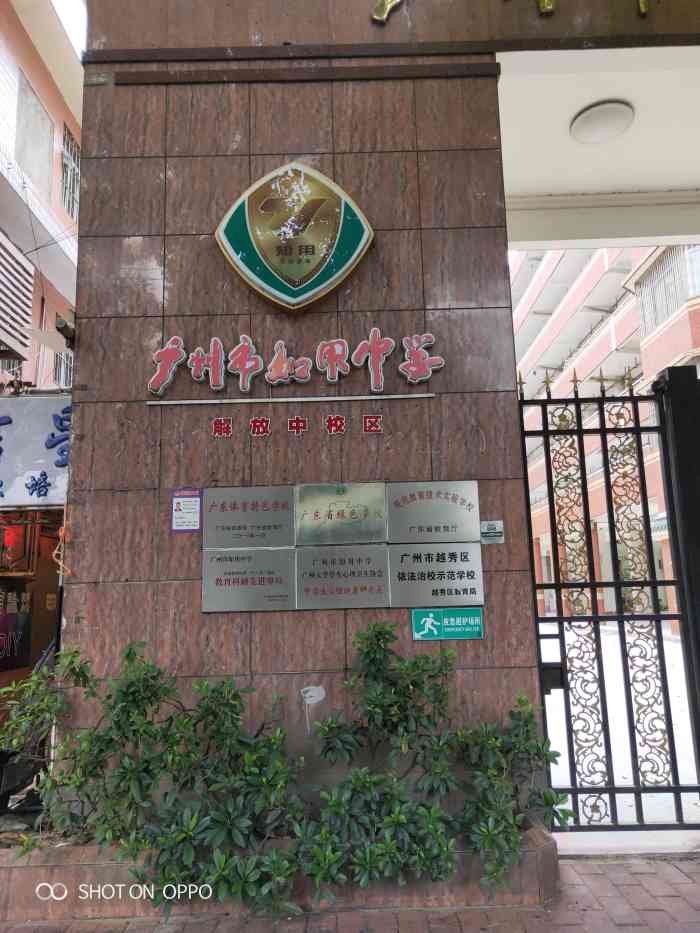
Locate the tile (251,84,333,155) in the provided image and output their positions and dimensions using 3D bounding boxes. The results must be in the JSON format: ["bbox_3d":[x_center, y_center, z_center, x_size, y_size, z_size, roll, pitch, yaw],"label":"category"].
[{"bbox_3d":[-0.409,-2.441,4.346,0.580,0.576,0.030,-1,-8,0],"label":"tile"}]

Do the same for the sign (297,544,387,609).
[{"bbox_3d":[-0.039,0.696,3.865,0.578,0.382,0.020,-1,-8,0],"label":"sign"}]

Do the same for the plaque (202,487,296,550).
[{"bbox_3d":[-0.659,0.330,4.042,0.600,0.400,0.020,-2,-8,0],"label":"plaque"}]

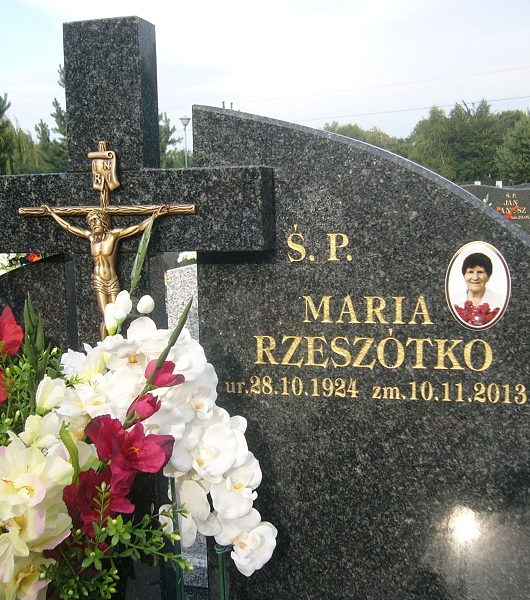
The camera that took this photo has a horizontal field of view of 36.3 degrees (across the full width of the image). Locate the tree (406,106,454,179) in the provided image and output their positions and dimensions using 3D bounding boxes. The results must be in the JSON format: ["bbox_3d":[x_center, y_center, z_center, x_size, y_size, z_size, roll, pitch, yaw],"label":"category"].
[{"bbox_3d":[10.195,-8.455,50.140,3.600,6.996,3.600,1,7,19],"label":"tree"}]

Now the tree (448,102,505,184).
[{"bbox_3d":[12.517,-8.304,48.133,3.700,7.052,3.700,1,7,19],"label":"tree"}]

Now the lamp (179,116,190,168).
[{"bbox_3d":[-3.437,-5.431,35.129,0.470,5.014,0.470,1,7,19],"label":"lamp"}]

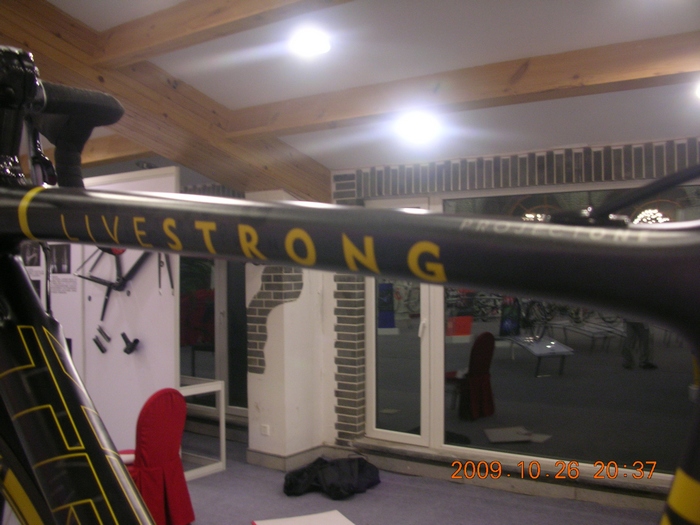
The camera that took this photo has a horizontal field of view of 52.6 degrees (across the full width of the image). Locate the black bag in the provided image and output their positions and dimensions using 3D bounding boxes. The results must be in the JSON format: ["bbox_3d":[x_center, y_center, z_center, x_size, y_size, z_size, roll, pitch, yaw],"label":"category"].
[{"bbox_3d":[-0.125,1.640,5.460,0.760,0.220,0.480,0,-1,-7],"label":"black bag"}]

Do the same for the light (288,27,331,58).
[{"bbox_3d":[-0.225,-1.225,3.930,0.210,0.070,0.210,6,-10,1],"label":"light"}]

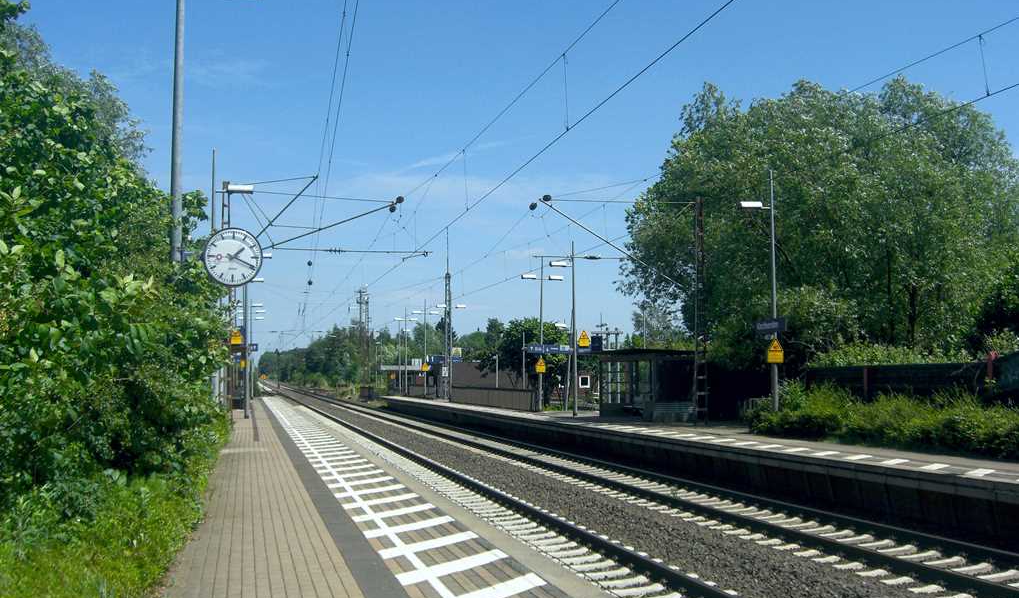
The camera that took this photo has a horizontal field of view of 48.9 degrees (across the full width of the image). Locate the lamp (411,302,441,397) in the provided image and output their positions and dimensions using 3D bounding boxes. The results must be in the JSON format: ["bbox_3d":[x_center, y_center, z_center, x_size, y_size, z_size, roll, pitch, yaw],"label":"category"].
[{"bbox_3d":[-6.371,3.876,85.500,2.100,7.200,0.350,1,-4,-13],"label":"lamp"}]

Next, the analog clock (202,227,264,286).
[{"bbox_3d":[-3.411,-0.511,13.800,0.735,0.735,0.180,1,-4,-13],"label":"analog clock"}]

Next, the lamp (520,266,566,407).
[{"bbox_3d":[1.595,1.790,54.500,2.050,7.100,0.350,1,-4,-13],"label":"lamp"}]

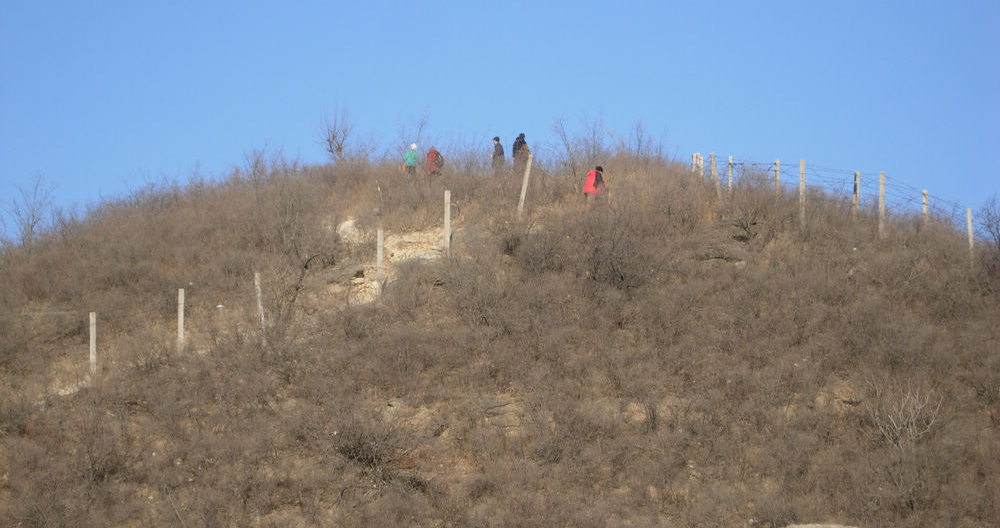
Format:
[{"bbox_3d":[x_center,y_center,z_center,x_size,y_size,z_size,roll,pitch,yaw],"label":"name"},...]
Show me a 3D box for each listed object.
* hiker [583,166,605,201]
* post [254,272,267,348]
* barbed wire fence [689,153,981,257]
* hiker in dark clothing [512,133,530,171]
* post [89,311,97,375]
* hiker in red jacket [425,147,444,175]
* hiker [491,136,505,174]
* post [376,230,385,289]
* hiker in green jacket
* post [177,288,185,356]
[{"bbox_3d":[2.975,-2.333,114.000,0.650,1.600,0.550,4,-6,-38],"label":"hiker"},{"bbox_3d":[-6.683,1.303,102.000,0.140,2.100,0.140,-6,-5,0],"label":"post"},{"bbox_3d":[10.201,-1.784,111.000,9.000,3.000,2.500,1,-5,-6],"label":"barbed wire fence"},{"bbox_3d":[0.710,-3.531,123.000,0.480,1.750,0.580,-4,-7,41],"label":"hiker in dark clothing"},{"bbox_3d":[-11.635,2.300,104.000,0.150,1.900,0.150,0,-5,0],"label":"post"},{"bbox_3d":[-2.249,-3.280,125.000,0.600,1.580,0.550,-3,-6,35],"label":"hiker in red jacket"},{"bbox_3d":[-0.086,-3.537,125.000,0.420,1.720,0.500,-1,-5,6],"label":"hiker"},{"bbox_3d":[-3.447,-0.072,105.000,0.150,1.880,0.150,0,-5,0],"label":"post"},{"bbox_3d":[-3.123,-3.402,127.000,0.580,1.650,0.420,-1,-5,12],"label":"hiker in green jacket"},{"bbox_3d":[-9.112,1.671,104.000,0.150,1.980,0.150,0,-5,0],"label":"post"}]

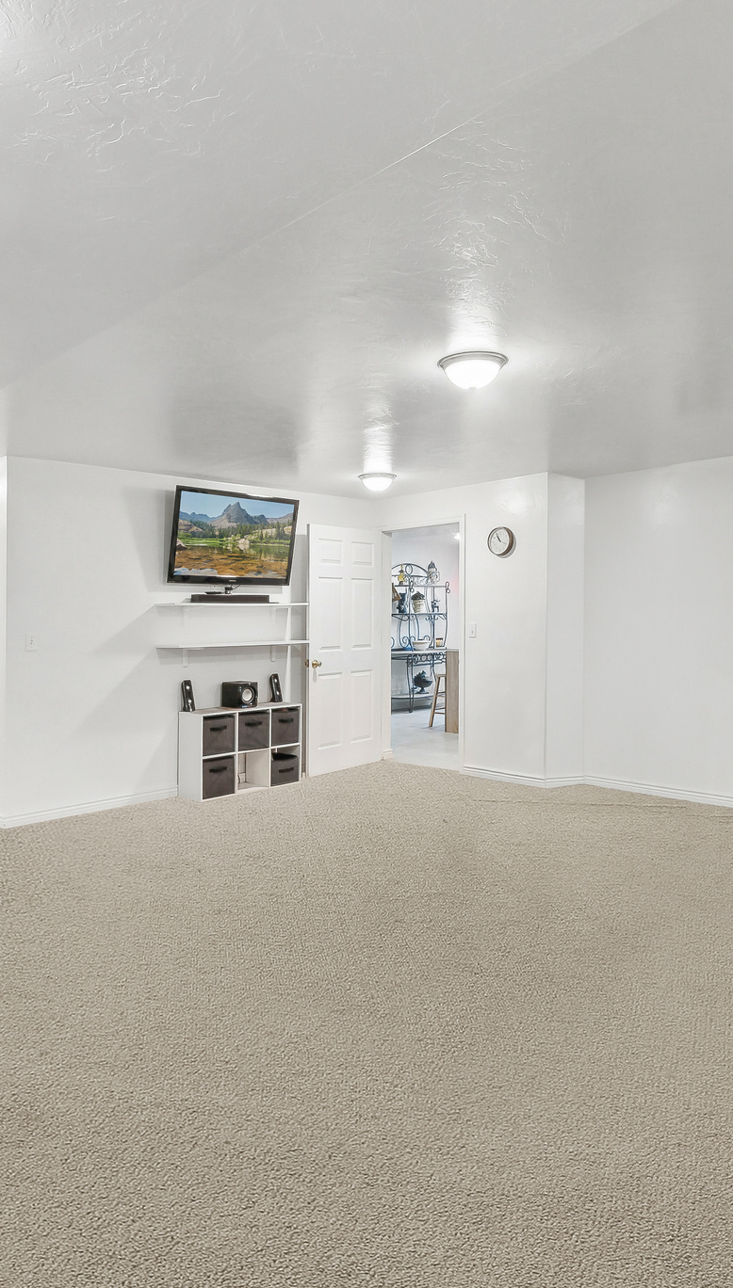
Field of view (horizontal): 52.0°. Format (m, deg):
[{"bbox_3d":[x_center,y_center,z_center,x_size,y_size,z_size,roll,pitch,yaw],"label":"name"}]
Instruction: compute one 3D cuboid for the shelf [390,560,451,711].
[{"bbox_3d":[0.746,-0.092,10.350,0.880,1.970,0.420,-2,3,-44],"label":"shelf"}]

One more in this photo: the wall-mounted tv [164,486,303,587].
[{"bbox_3d":[-0.974,-0.780,5.608,1.080,0.675,0.060,-1,12,-44],"label":"wall-mounted tv"}]

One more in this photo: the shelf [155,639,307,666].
[{"bbox_3d":[-0.956,0.072,5.662,1.210,0.175,0.285,-2,3,-44],"label":"shelf"}]

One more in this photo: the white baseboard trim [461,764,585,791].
[{"bbox_3d":[1.244,1.041,6.050,0.430,0.090,0.800,-2,3,-44],"label":"white baseboard trim"}]

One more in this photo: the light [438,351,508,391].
[{"bbox_3d":[0.440,-1.107,3.091,0.285,0.120,0.285,0,2,0],"label":"light"}]

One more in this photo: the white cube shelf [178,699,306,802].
[{"bbox_3d":[-0.933,0.793,5.687,0.905,0.612,0.295,-2,3,-44],"label":"white cube shelf"}]

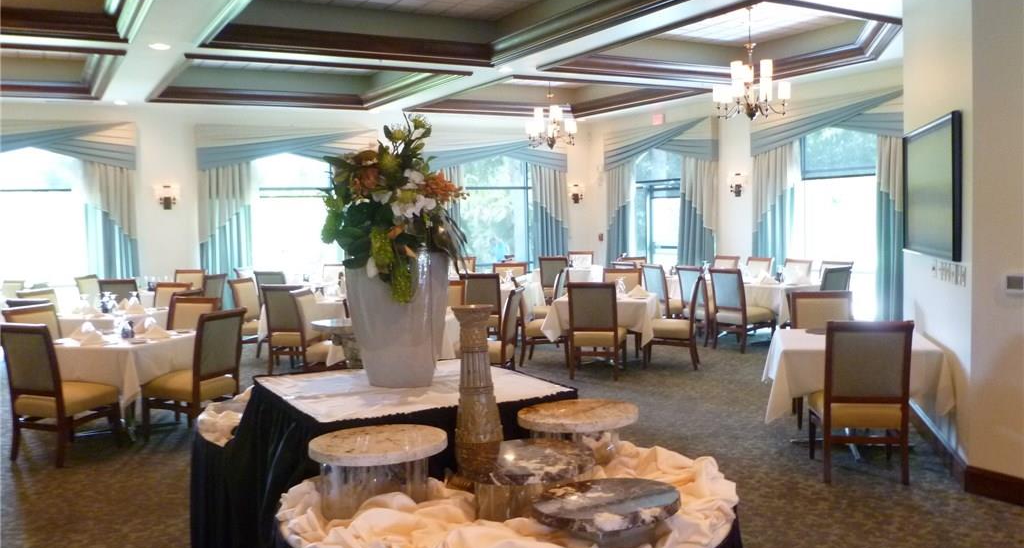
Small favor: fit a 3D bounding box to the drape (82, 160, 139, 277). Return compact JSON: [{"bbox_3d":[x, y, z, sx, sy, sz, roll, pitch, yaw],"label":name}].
[{"bbox_3d":[-5.751,-0.333,11.995,0.760,2.560,0.160,-4,5,-28],"label":"drape"}]

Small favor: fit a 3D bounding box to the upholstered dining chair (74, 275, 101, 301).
[{"bbox_3d":[-5.414,0.509,11.057,0.600,0.965,0.490,0,4,13],"label":"upholstered dining chair"}]

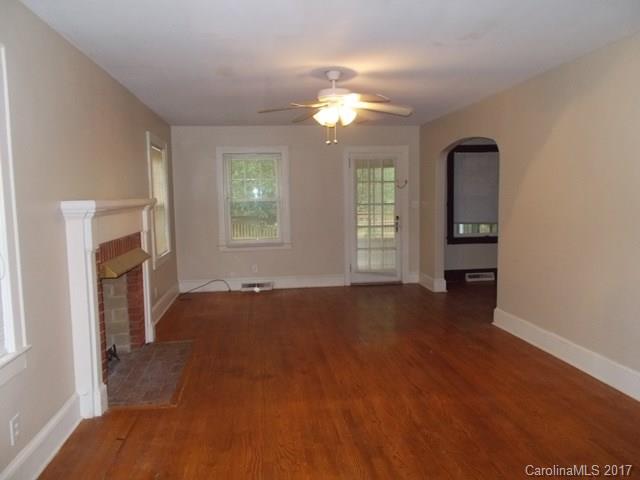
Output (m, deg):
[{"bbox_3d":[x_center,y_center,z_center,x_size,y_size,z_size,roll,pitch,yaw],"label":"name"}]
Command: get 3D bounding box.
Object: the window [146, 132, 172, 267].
[{"bbox_3d":[-1.991,-0.478,5.941,0.100,1.530,1.080,-2,5,-7],"label":"window"}]

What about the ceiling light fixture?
[{"bbox_3d":[0.129,-1.115,4.089,1.340,0.590,1.320,-2,5,-7],"label":"ceiling light fixture"}]

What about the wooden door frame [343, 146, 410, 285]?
[{"bbox_3d":[0.872,-0.360,7.452,1.016,2.135,0.125,-2,5,-7],"label":"wooden door frame"}]

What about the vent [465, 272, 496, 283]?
[{"bbox_3d":[2.574,0.595,7.693,0.500,0.130,0.050,-2,5,-7],"label":"vent"}]

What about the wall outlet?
[{"bbox_3d":[-1.447,0.904,2.287,0.010,0.120,0.083,-2,5,-7],"label":"wall outlet"}]

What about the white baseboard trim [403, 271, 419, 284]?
[{"bbox_3d":[1.467,0.597,7.570,0.214,0.187,0.022,-2,5,-7],"label":"white baseboard trim"}]

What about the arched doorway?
[{"bbox_3d":[1.838,-0.190,5.974,0.155,2.038,1.795,-2,5,-7],"label":"arched doorway"}]

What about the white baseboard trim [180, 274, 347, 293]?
[{"bbox_3d":[-0.847,0.665,7.267,2.505,0.187,0.022,-2,5,-7],"label":"white baseboard trim"}]

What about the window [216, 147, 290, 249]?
[{"bbox_3d":[-0.975,-0.608,7.166,1.090,1.526,0.100,-2,5,-7],"label":"window"}]

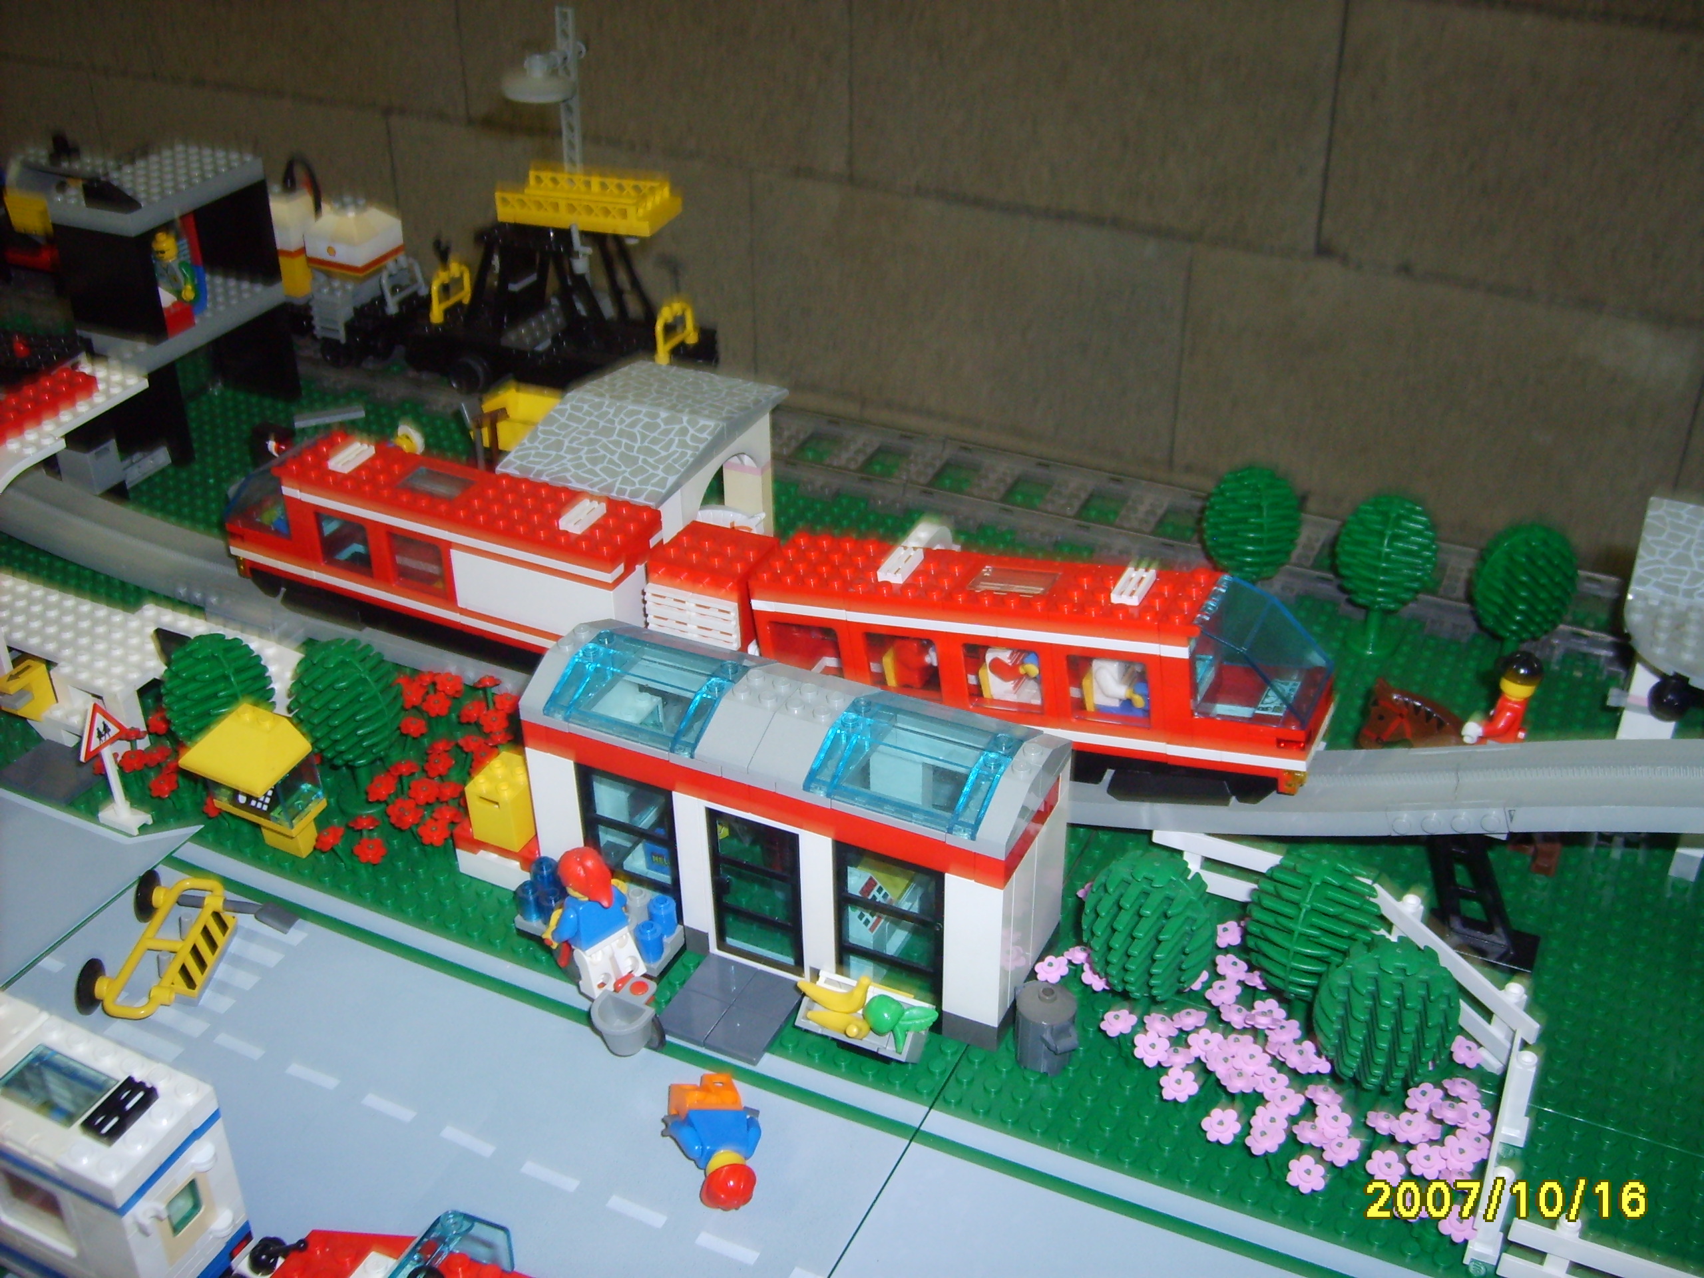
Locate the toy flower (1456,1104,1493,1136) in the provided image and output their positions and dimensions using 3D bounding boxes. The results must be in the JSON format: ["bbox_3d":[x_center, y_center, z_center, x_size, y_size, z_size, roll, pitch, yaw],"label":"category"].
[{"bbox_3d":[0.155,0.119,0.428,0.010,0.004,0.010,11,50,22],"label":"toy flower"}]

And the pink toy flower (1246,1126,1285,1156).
[{"bbox_3d":[0.103,0.126,0.431,0.010,0.004,0.009,0,32,35],"label":"pink toy flower"}]

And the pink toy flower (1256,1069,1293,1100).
[{"bbox_3d":[0.106,0.112,0.434,0.010,0.005,0.010,9,59,15],"label":"pink toy flower"}]

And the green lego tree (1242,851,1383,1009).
[{"bbox_3d":[0.120,0.083,0.455,0.035,0.062,0.035,14,35,21],"label":"green lego tree"}]

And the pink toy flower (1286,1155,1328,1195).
[{"bbox_3d":[0.112,0.132,0.424,0.010,0.004,0.009,0,61,7],"label":"pink toy flower"}]

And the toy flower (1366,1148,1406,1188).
[{"bbox_3d":[0.128,0.126,0.411,0.010,0.005,0.010,-6,55,8],"label":"toy flower"}]

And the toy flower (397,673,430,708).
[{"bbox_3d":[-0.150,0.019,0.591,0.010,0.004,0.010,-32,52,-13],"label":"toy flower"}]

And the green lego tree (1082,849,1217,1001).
[{"bbox_3d":[0.078,0.083,0.456,0.035,0.062,0.035,14,35,21],"label":"green lego tree"}]

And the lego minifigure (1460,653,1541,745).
[{"bbox_3d":[0.206,0.027,0.544,0.017,0.042,0.019,7,33,12],"label":"lego minifigure"}]

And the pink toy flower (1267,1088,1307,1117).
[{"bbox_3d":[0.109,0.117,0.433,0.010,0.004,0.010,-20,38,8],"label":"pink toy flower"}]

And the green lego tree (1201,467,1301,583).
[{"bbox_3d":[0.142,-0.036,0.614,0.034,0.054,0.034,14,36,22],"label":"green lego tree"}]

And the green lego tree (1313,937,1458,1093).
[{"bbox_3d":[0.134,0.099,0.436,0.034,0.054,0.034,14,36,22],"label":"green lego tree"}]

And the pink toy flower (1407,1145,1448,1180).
[{"bbox_3d":[0.143,0.130,0.430,0.010,0.004,0.009,0,51,14],"label":"pink toy flower"}]

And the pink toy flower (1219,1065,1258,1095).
[{"bbox_3d":[0.098,0.111,0.436,0.010,0.005,0.010,9,28,14],"label":"pink toy flower"}]

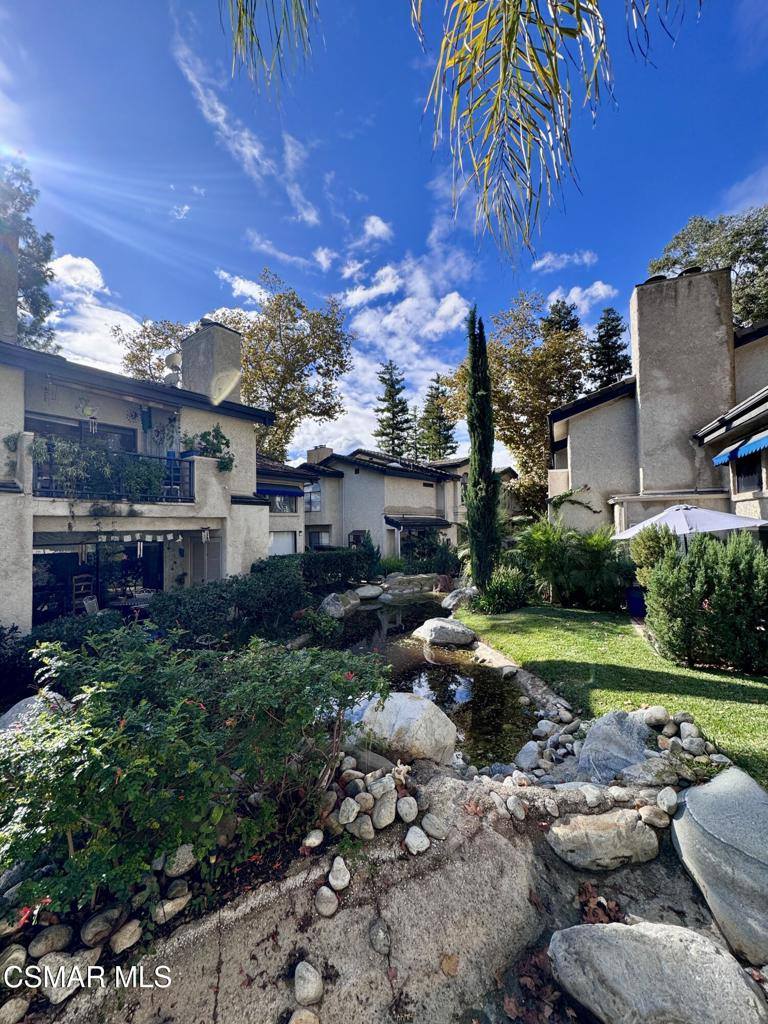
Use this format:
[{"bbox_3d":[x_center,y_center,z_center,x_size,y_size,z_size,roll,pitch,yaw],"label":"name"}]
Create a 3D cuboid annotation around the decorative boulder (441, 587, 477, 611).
[{"bbox_3d":[1.889,2.115,10.459,0.720,0.500,1.150,-1,-2,42],"label":"decorative boulder"}]

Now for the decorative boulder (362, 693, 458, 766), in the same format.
[{"bbox_3d":[0.218,1.909,3.682,0.820,0.470,0.620,0,-1,0],"label":"decorative boulder"}]

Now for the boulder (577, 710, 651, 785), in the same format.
[{"bbox_3d":[1.804,1.846,3.284,0.530,0.400,0.430,0,-1,0],"label":"boulder"}]

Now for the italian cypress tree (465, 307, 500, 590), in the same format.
[{"bbox_3d":[2.735,-1.684,11.537,0.980,8.000,0.950,0,-1,0],"label":"italian cypress tree"}]

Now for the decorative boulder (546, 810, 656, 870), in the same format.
[{"bbox_3d":[1.502,2.234,2.855,0.740,0.310,0.430,0,-1,0],"label":"decorative boulder"}]

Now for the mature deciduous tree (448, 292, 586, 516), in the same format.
[{"bbox_3d":[6.524,-4.048,20.085,6.900,12.700,6.500,0,-1,0],"label":"mature deciduous tree"}]

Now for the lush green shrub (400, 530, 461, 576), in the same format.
[{"bbox_3d":[1.752,1.545,15.572,2.200,1.750,1.800,0,-1,0],"label":"lush green shrub"}]

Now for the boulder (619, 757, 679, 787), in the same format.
[{"bbox_3d":[2.147,2.099,3.358,0.450,0.180,0.330,0,-1,0],"label":"boulder"}]

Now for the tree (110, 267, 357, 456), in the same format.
[{"bbox_3d":[-7.677,-4.797,22.103,11.800,15.300,11.000,0,-1,0],"label":"tree"}]

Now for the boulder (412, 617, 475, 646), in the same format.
[{"bbox_3d":[1.088,2.112,7.408,1.140,0.440,0.850,0,-1,0],"label":"boulder"}]

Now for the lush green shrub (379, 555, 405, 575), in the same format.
[{"bbox_3d":[0.272,1.932,14.963,0.950,0.750,0.850,0,-1,0],"label":"lush green shrub"}]

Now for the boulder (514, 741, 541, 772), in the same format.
[{"bbox_3d":[1.172,1.993,3.381,0.220,0.210,0.200,0,-1,0],"label":"boulder"}]

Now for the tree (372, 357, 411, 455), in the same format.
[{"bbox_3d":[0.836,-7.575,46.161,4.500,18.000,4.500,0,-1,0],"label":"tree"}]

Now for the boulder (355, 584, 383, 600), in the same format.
[{"bbox_3d":[-0.423,2.171,11.258,0.760,0.360,0.650,0,-1,0],"label":"boulder"}]

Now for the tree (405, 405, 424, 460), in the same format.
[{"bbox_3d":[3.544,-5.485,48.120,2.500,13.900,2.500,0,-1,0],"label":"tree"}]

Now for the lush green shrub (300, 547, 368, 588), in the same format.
[{"bbox_3d":[-1.777,1.899,14.865,2.400,1.300,1.200,0,-1,0],"label":"lush green shrub"}]

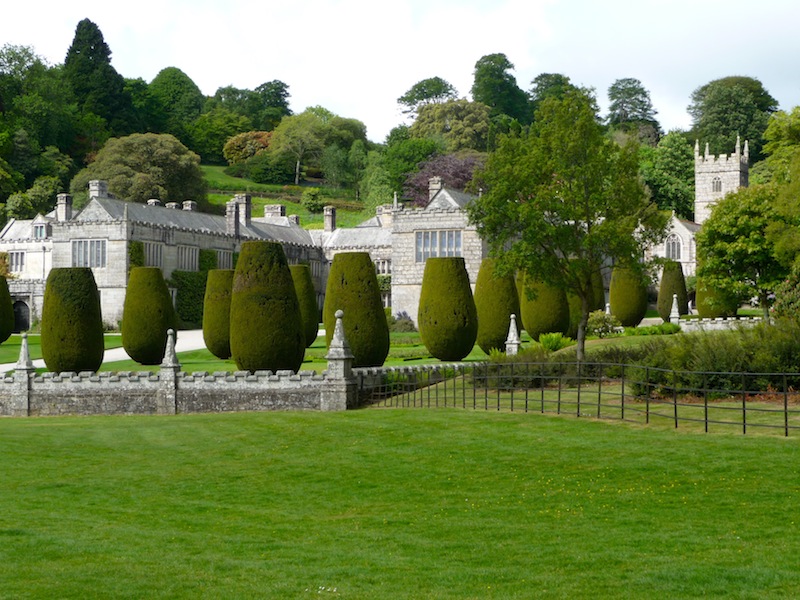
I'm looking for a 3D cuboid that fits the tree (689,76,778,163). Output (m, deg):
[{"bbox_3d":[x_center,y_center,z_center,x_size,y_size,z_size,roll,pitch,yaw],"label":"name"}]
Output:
[{"bbox_3d":[61.680,-32.090,265.000,17.000,18.500,16.000,0,0,25],"label":"tree"}]

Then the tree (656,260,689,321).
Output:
[{"bbox_3d":[20.580,-0.570,108.000,2.500,4.600,2.500,0,0,25],"label":"tree"}]

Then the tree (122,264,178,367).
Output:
[{"bbox_3d":[-12.210,0.770,70.000,2.700,4.810,2.700,0,-1,0],"label":"tree"}]

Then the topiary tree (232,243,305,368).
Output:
[{"bbox_3d":[-4.750,0.290,51.200,2.650,4.750,2.650,0,0,0],"label":"topiary tree"}]

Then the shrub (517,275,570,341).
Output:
[{"bbox_3d":[8.940,0.320,88.000,3.050,4.450,3.050,-1,-1,22],"label":"shrub"}]

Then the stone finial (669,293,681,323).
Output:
[{"bbox_3d":[15.150,0.570,79.000,0.480,1.800,0.480,0,0,25],"label":"stone finial"}]

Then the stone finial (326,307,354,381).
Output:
[{"bbox_3d":[-1.900,1.440,45.000,0.720,2.300,0.720,0,0,25],"label":"stone finial"}]

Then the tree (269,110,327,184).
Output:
[{"bbox_3d":[-16.090,-23.910,225.000,9.200,11.700,9.200,0,-1,0],"label":"tree"}]

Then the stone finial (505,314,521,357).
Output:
[{"bbox_3d":[4.710,1.530,60.000,0.540,1.850,0.540,0,0,25],"label":"stone finial"}]

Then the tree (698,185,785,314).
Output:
[{"bbox_3d":[22.840,-2.880,95.000,6.190,9.550,6.190,-1,-1,22],"label":"tree"}]

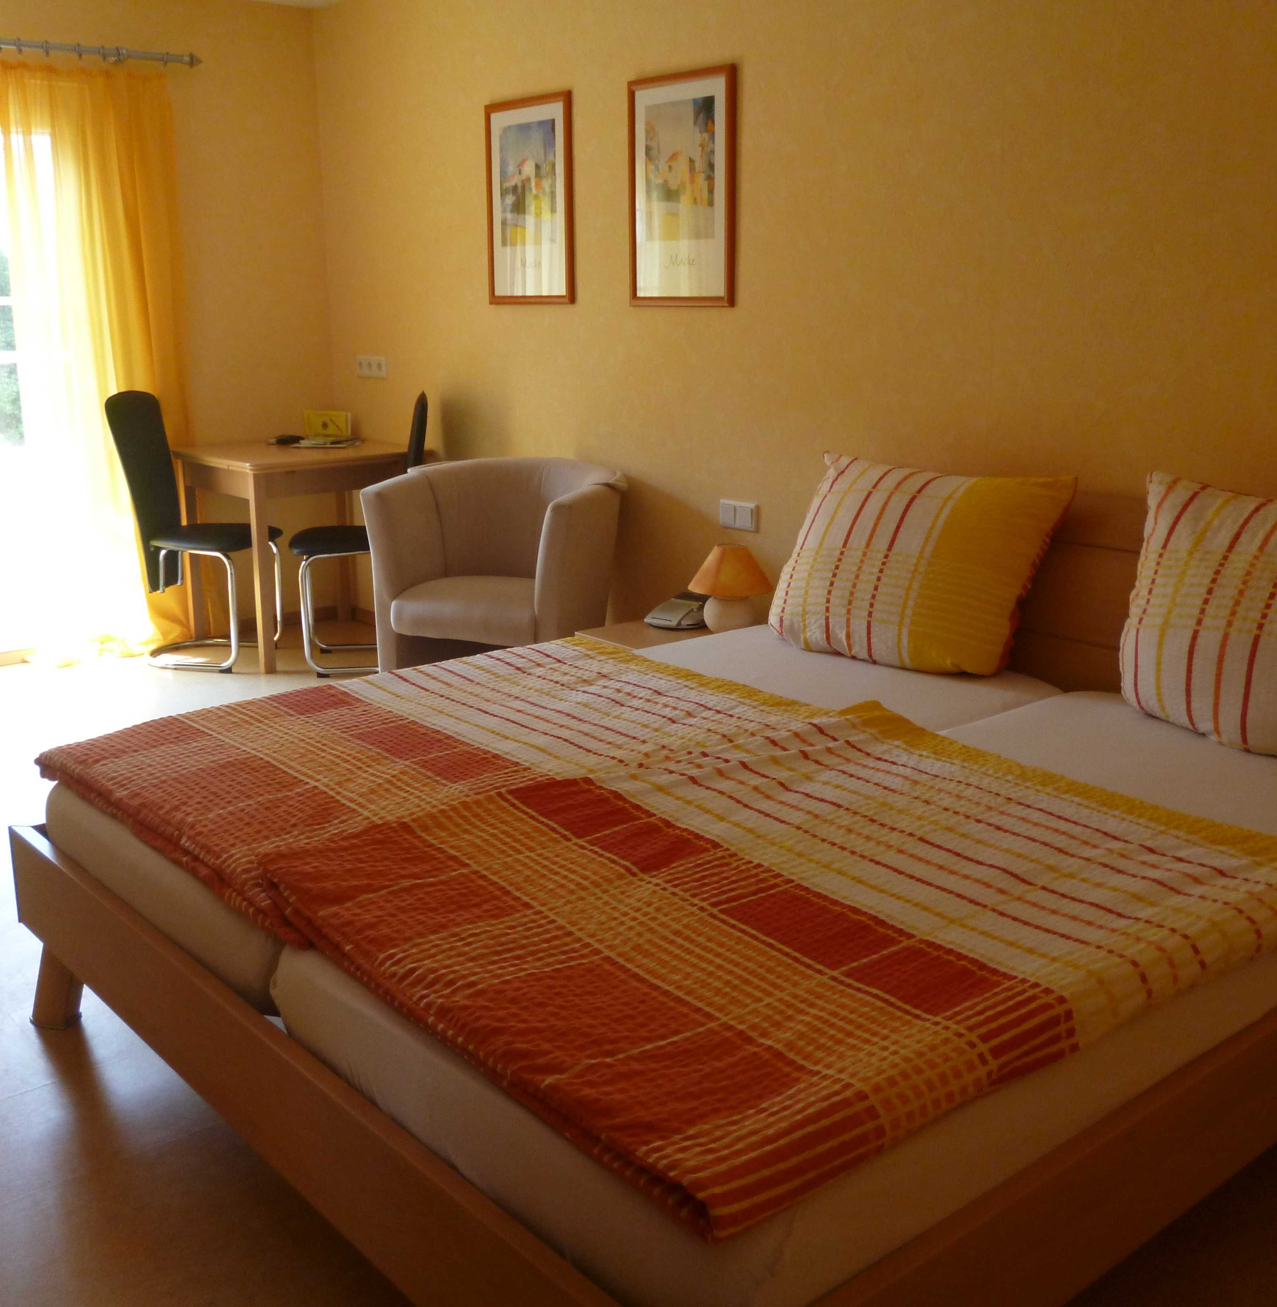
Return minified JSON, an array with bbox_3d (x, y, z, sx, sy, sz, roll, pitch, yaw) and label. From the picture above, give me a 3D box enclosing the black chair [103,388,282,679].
[{"bbox_3d":[-1.599,-0.466,5.226,0.580,0.997,0.420,3,14,13],"label":"black chair"}]

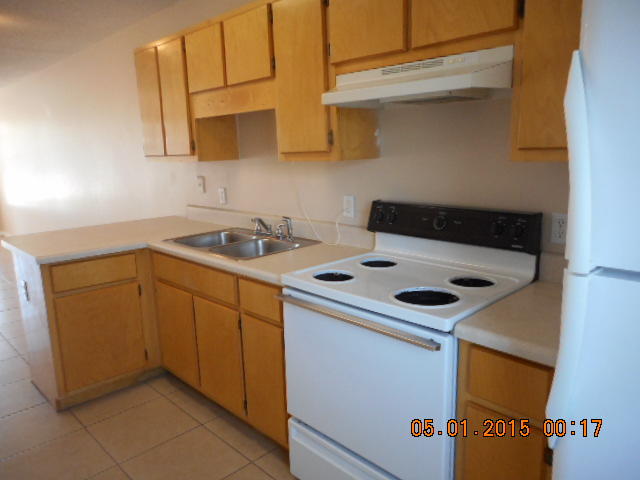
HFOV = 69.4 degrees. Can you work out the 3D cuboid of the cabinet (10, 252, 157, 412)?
[{"bbox_3d":[-1.436,0.473,2.894,0.570,0.840,0.610,9,16,44],"label":"cabinet"}]

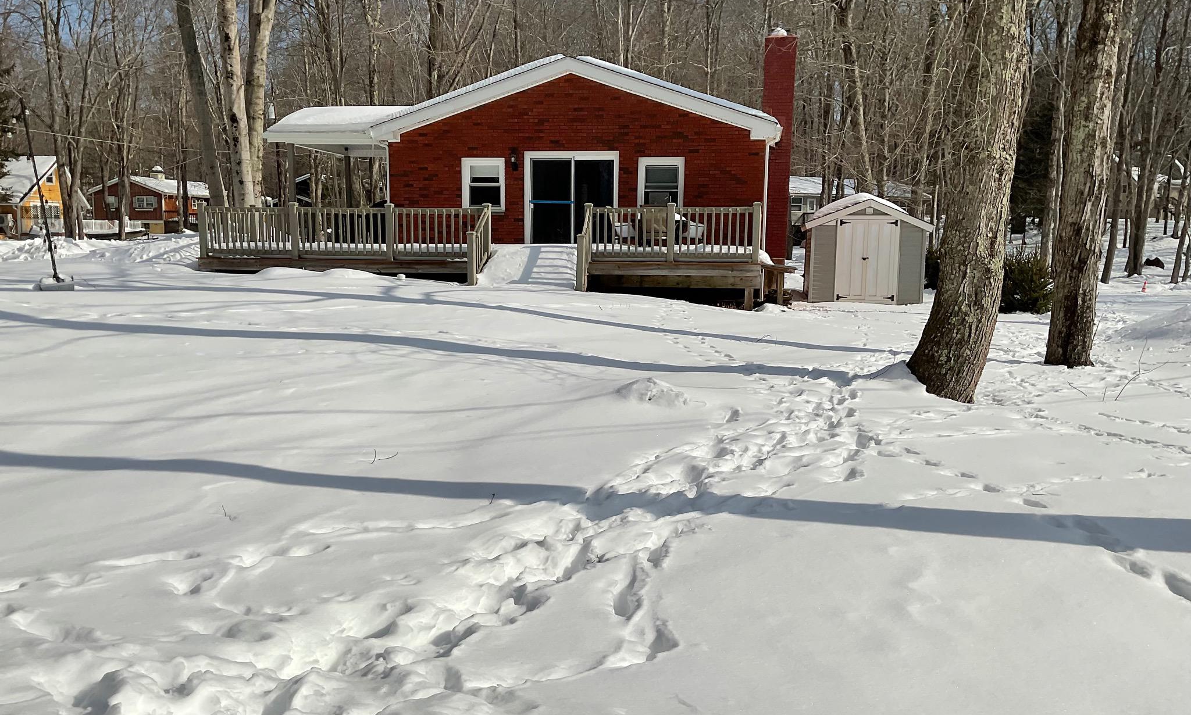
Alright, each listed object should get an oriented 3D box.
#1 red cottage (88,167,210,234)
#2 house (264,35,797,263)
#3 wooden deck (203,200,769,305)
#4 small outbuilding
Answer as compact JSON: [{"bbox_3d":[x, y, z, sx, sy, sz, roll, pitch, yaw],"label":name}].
[{"bbox_3d":[-43.348,-15.695,99.875,8.000,6.400,11.200,2,7,12],"label":"red cottage"},{"bbox_3d":[-0.692,-4.613,24.766,10.800,5.050,10.350,1,7,8],"label":"house"},{"bbox_3d":[-1.869,-1.944,18.172,9.850,1.660,4.200,1,7,8],"label":"wooden deck"},{"bbox_3d":[5.737,-2.325,21.392,2.570,2.182,2.000,1,7,8],"label":"small outbuilding"}]

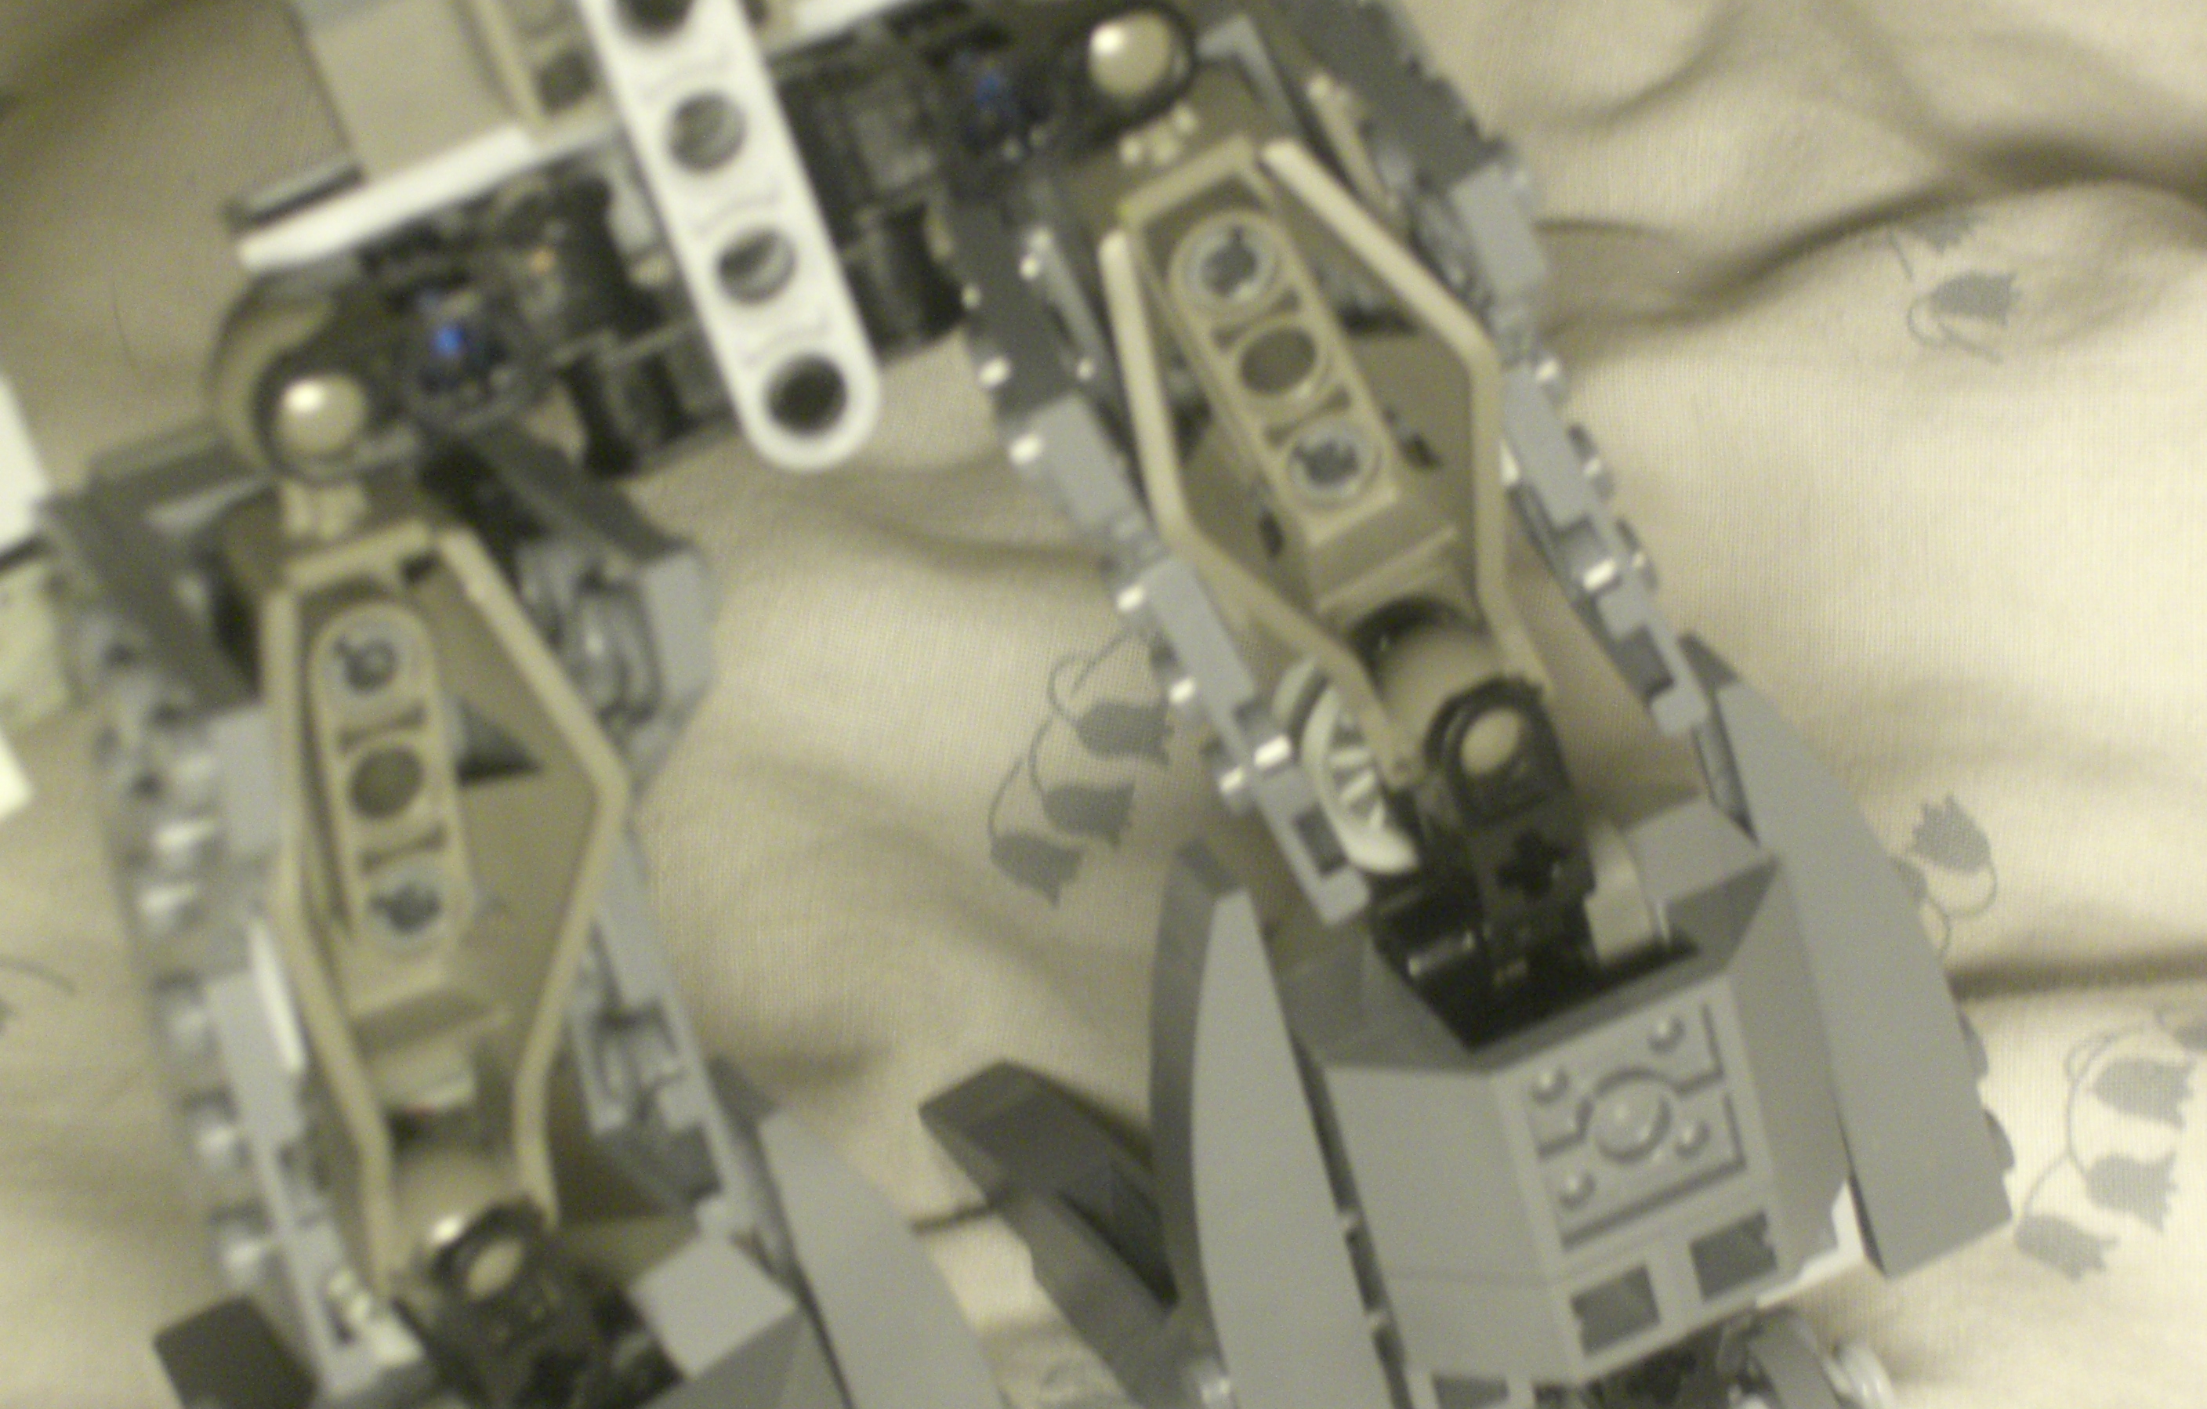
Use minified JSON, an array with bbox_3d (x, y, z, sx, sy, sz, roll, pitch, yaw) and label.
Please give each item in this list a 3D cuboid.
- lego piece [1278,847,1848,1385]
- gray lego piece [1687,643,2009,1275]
[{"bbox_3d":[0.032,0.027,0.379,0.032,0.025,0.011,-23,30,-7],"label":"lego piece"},{"bbox_3d":[0.048,0.015,0.391,0.010,0.048,0.008,-23,30,-7],"label":"gray lego piece"}]

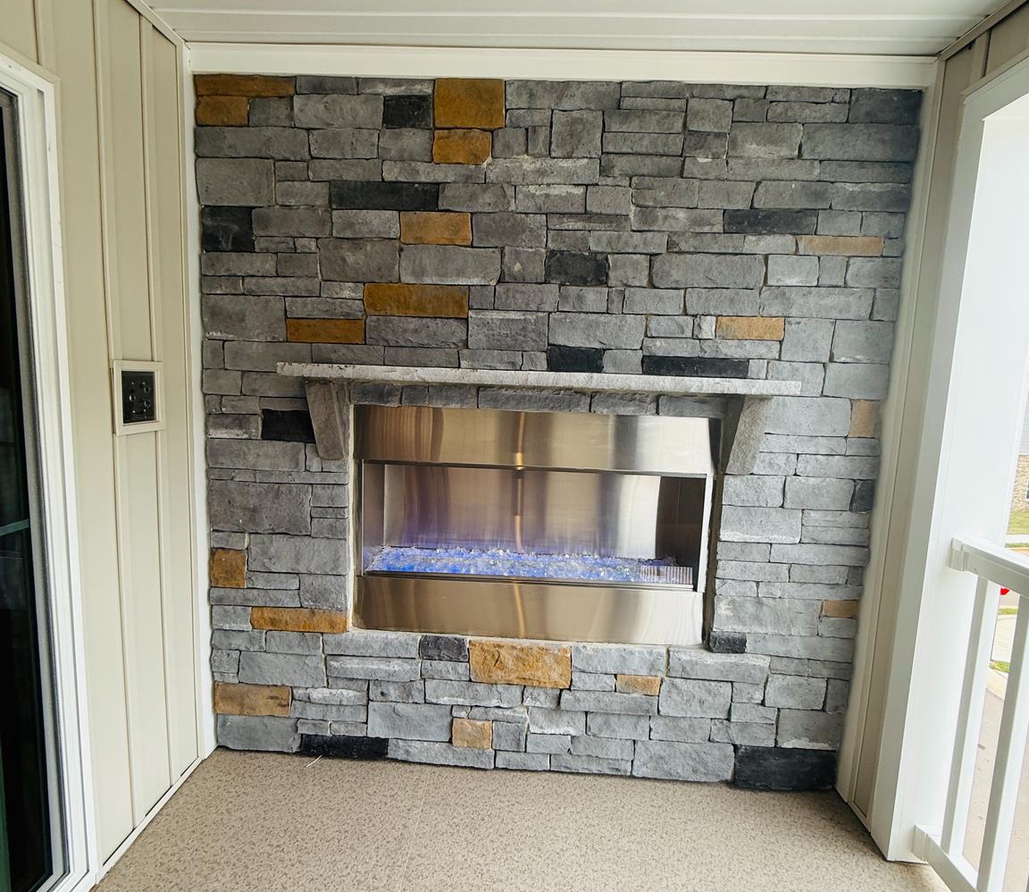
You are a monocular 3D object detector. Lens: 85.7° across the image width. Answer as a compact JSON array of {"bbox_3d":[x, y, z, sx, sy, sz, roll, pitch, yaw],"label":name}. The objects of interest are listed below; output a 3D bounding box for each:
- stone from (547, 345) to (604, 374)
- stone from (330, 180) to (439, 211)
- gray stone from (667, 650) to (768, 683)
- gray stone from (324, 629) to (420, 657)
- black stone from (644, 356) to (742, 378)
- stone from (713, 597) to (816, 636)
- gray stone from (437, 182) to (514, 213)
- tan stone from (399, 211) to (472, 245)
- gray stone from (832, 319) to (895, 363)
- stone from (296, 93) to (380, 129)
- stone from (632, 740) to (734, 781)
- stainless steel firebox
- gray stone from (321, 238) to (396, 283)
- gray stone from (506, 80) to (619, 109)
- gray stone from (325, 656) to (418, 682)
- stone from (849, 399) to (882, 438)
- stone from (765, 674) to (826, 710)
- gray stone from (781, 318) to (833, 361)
[{"bbox_3d":[0.201,-0.285,1.845,0.180,0.082,0.070,2,7,2],"label":"stone"},{"bbox_3d":[-0.427,-0.825,1.846,0.361,0.089,0.060,2,7,2],"label":"stone"},{"bbox_3d":[0.712,0.765,1.957,0.349,0.103,0.060,2,7,2],"label":"gray stone"},{"bbox_3d":[-0.504,0.698,1.994,0.343,0.085,0.070,2,7,2],"label":"gray stone"},{"bbox_3d":[0.588,-0.256,1.838,0.337,0.065,0.070,2,7,2],"label":"black stone"},{"bbox_3d":[0.877,0.587,1.950,0.344,0.122,0.060,2,7,2],"label":"stone"},{"bbox_3d":[-0.117,-0.790,1.786,0.237,0.080,0.055,2,7,2],"label":"gray stone"},{"bbox_3d":[-0.252,-0.705,1.823,0.231,0.103,0.070,2,7,2],"label":"tan stone"},{"bbox_3d":[1.121,-0.337,1.803,0.191,0.131,0.055,2,7,2],"label":"gray stone"},{"bbox_3d":[-0.560,-1.071,1.794,0.289,0.101,0.060,2,7,2],"label":"stone"},{"bbox_3d":[0.604,1.127,2.023,0.354,0.136,0.060,2,6,2],"label":"stone"},{"bbox_3d":[0.059,0.259,2.107,1.234,0.800,0.360,2,7,2],"label":"stainless steel firebox"},{"bbox_3d":[-0.515,-0.620,1.874,0.261,0.136,0.060,2,7,2],"label":"gray stone"},{"bbox_3d":[0.151,-1.105,1.767,0.349,0.075,0.060,2,7,2],"label":"gray stone"},{"bbox_3d":[-0.513,0.811,2.048,0.340,0.085,0.060,2,7,2],"label":"gray stone"},{"bbox_3d":[1.158,-0.095,1.854,0.089,0.128,0.060,2,7,2],"label":"stone"},{"bbox_3d":[0.980,0.858,1.957,0.208,0.115,0.060,2,7,2],"label":"stone"},{"bbox_3d":[0.966,-0.350,1.852,0.160,0.139,0.060,2,7,2],"label":"gray stone"}]

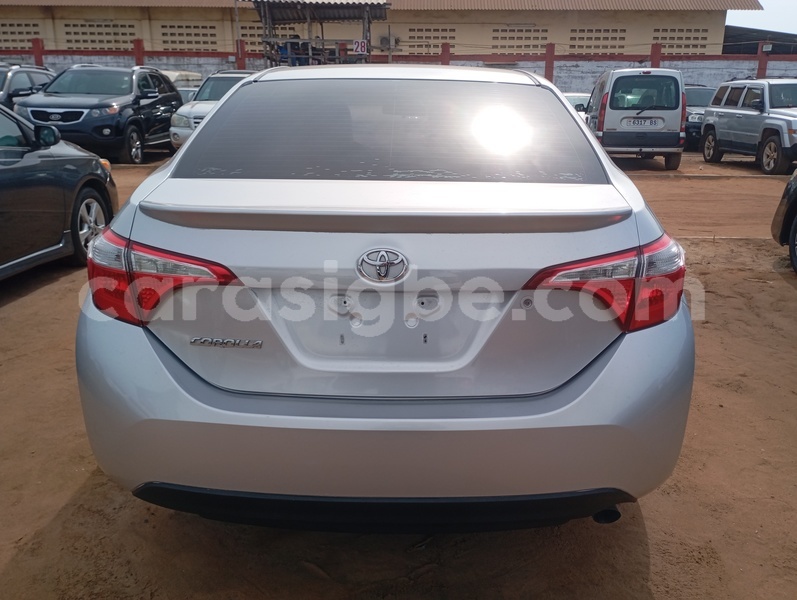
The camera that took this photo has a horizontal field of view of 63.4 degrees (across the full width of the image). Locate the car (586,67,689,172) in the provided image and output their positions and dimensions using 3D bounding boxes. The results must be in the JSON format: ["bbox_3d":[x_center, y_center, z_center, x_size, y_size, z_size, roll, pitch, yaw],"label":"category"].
[{"bbox_3d":[4.830,-3.852,13.582,1.720,1.820,4.020,4,18,11],"label":"car"}]

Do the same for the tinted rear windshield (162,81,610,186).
[{"bbox_3d":[-0.007,-0.582,2.145,1.300,0.120,0.770,1,42,0],"label":"tinted rear windshield"}]

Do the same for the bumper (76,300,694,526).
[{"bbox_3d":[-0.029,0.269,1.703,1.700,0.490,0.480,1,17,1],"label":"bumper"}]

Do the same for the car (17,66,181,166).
[{"bbox_3d":[-5.526,-3.581,12.416,1.920,1.740,4.690,0,18,-3],"label":"car"}]

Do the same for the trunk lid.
[{"bbox_3d":[-0.028,-0.049,1.621,1.190,0.455,0.430,1,17,1],"label":"trunk lid"}]

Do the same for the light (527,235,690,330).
[{"bbox_3d":[0.519,-0.029,1.592,0.455,0.220,0.310,1,17,1],"label":"light"}]

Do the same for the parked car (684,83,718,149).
[{"bbox_3d":[7.899,-5.077,17.746,1.840,1.690,4.500,1,18,-1],"label":"parked car"}]

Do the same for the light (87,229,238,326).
[{"bbox_3d":[-0.575,-0.043,1.617,0.455,0.220,0.310,1,17,1],"label":"light"}]

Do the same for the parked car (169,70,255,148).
[{"bbox_3d":[-3.245,-3.966,13.714,1.860,1.740,4.690,1,18,1],"label":"parked car"}]

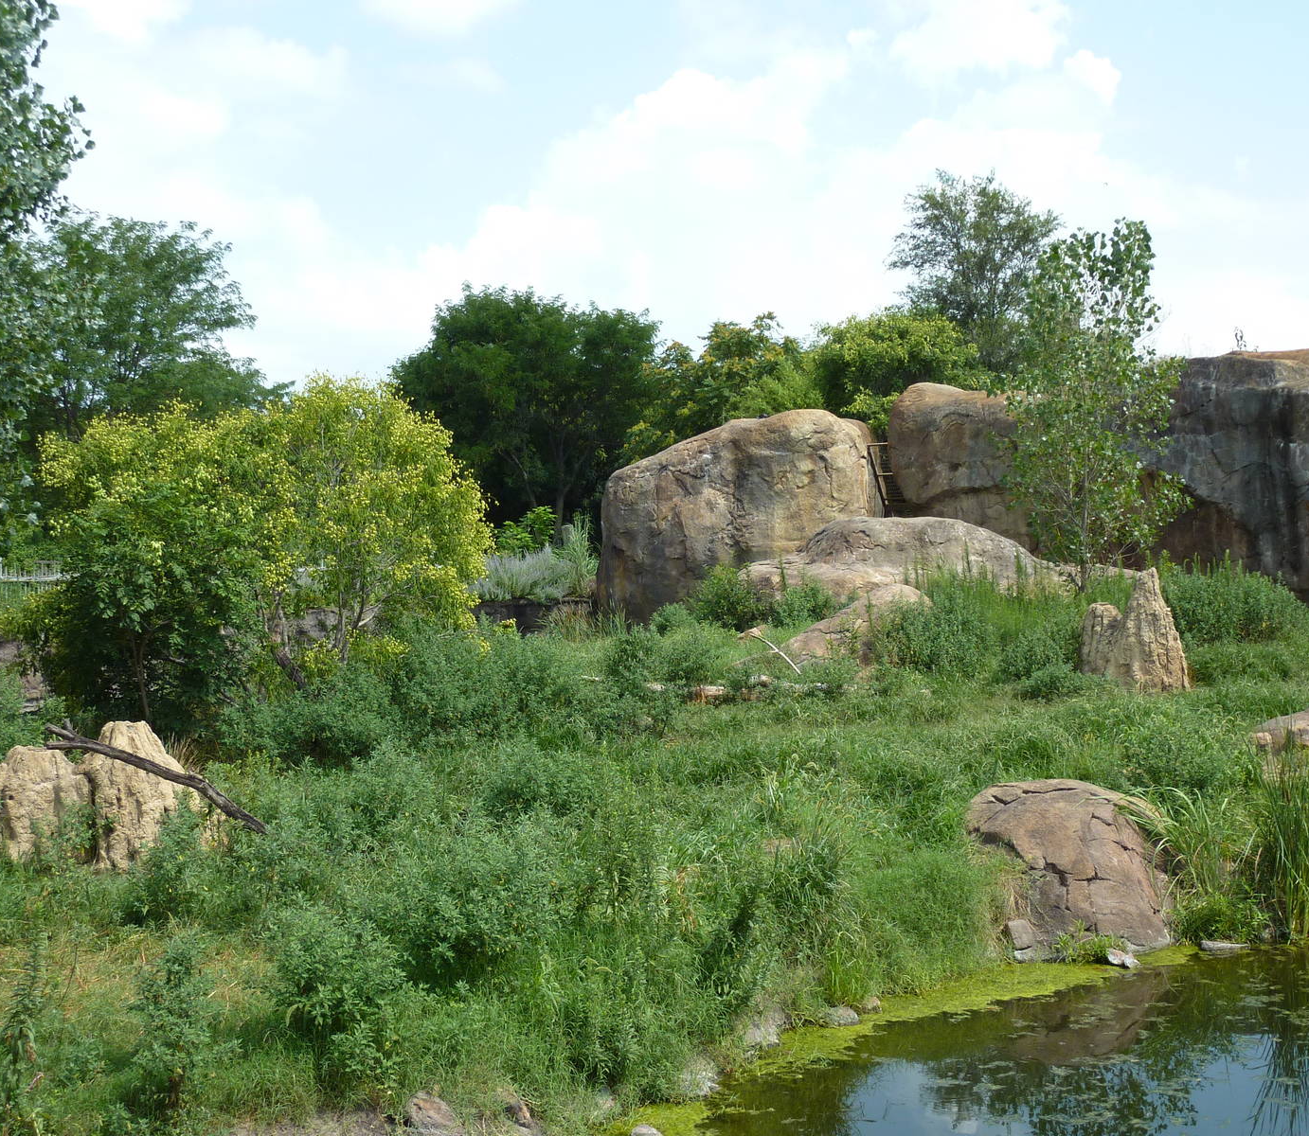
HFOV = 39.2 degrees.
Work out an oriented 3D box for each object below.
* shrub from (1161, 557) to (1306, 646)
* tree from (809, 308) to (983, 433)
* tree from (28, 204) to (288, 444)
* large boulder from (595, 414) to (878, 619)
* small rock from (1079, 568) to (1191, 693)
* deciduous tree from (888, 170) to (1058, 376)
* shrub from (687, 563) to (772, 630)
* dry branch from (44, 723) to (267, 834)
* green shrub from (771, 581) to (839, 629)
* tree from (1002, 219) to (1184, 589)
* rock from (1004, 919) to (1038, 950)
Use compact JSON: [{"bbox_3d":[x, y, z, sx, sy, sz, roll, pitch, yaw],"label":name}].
[{"bbox_3d":[10.086,0.587,32.000,2.460,1.530,2.100,0,1,0],"label":"shrub"},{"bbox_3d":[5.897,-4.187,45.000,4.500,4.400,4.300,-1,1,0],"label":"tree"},{"bbox_3d":[-13.120,-4.992,48.000,7.200,8.400,7.000,-1,1,0],"label":"tree"},{"bbox_3d":[1.668,-0.977,37.000,5.580,4.270,4.600,0,1,0],"label":"large boulder"},{"bbox_3d":[6.058,0.799,23.200,1.400,1.550,1.150,-1,1,0],"label":"small rock"},{"bbox_3d":[9.527,-6.817,55.000,4.960,9.930,5.000,0,1,0],"label":"deciduous tree"},{"bbox_3d":[1.329,0.534,32.500,1.480,1.190,1.400,0,1,0],"label":"shrub"},{"bbox_3d":[-4.695,1.983,17.300,2.100,1.000,0.600,0,1,0],"label":"dry branch"},{"bbox_3d":[2.463,0.589,30.000,1.100,0.800,1.000,-1,1,0],"label":"green shrub"},{"bbox_3d":[7.873,-2.932,33.000,3.210,6.560,3.100,0,1,0],"label":"tree"},{"bbox_3d":[2.994,2.999,15.000,0.280,0.250,0.250,-1,1,0],"label":"rock"}]

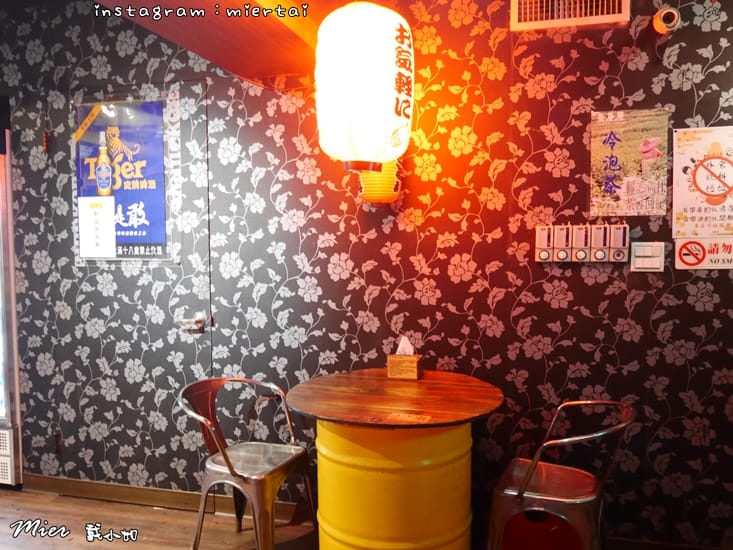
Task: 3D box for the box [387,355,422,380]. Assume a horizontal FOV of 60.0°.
[{"bbox_3d":[0.158,0.383,2.649,0.127,0.078,0.112,1,4,12],"label":"box"}]

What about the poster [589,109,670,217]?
[{"bbox_3d":[1.026,-0.435,2.482,0.282,0.410,0.008,1,4,15],"label":"poster"}]

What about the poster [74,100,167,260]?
[{"bbox_3d":[-1.204,-0.459,3.100,0.499,0.767,0.008,1,4,15],"label":"poster"}]

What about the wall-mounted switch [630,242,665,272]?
[{"bbox_3d":[1.099,-0.068,2.478,0.118,0.115,0.020,1,4,15],"label":"wall-mounted switch"}]

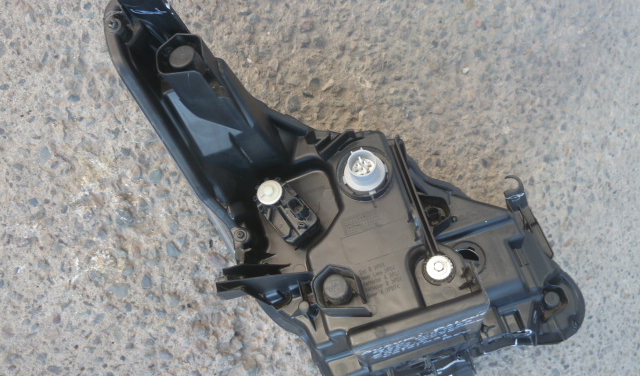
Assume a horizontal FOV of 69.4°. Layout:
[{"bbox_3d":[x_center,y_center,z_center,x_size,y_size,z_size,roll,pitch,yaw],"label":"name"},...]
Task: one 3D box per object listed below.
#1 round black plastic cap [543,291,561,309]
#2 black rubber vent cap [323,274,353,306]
[{"bbox_3d":[0.253,0.122,0.505,0.017,0.013,0.017,-4,67,10],"label":"round black plastic cap"},{"bbox_3d":[0.022,0.125,0.570,0.032,0.019,0.032,-3,67,7],"label":"black rubber vent cap"}]

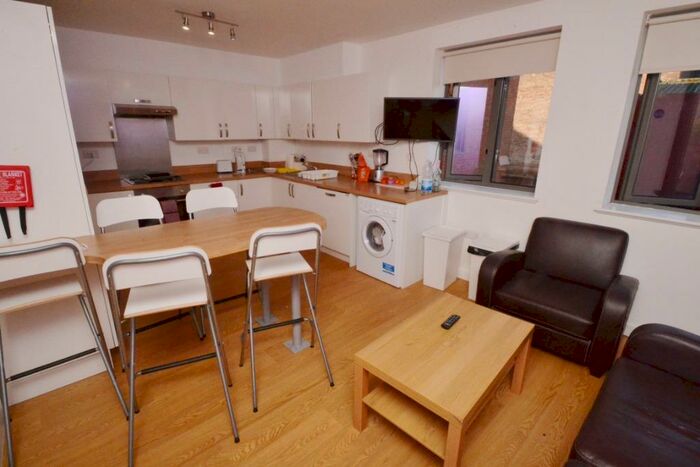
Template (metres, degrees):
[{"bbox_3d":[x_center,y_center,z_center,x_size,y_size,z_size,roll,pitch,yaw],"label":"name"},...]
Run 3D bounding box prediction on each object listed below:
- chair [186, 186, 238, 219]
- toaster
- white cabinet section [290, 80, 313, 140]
[{"bbox_3d":[-0.993,0.197,2.439,0.480,1.020,0.480,-12,21,-35],"label":"chair"},{"bbox_3d":[-1.851,-0.981,4.581,0.215,0.180,0.165,-13,22,-37],"label":"toaster"},{"bbox_3d":[-0.564,-1.664,4.366,0.510,0.720,0.320,17,23,41],"label":"white cabinet section"}]

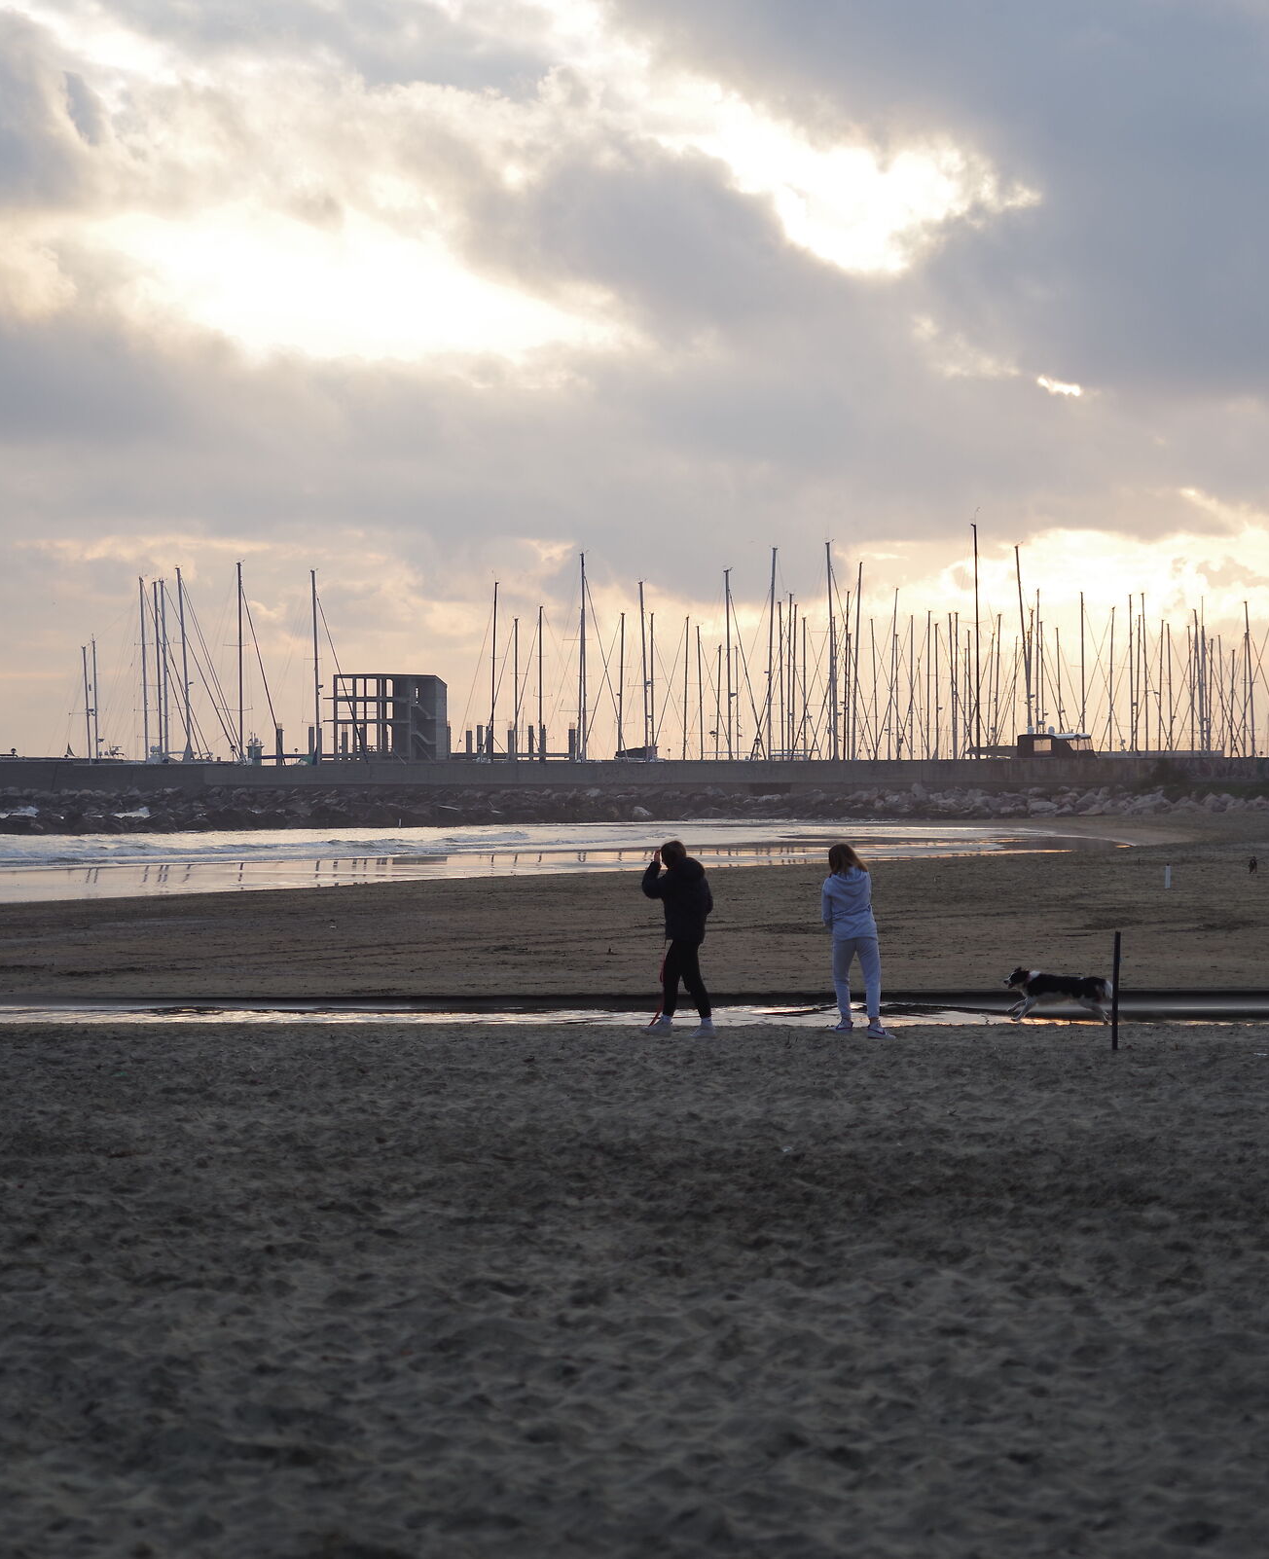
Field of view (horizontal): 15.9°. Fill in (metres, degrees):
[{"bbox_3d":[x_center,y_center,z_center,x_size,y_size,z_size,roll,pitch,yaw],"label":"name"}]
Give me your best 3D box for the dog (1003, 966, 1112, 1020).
[{"bbox_3d":[3.797,1.933,40.600,0.990,0.510,0.280,0,0,3],"label":"dog"}]

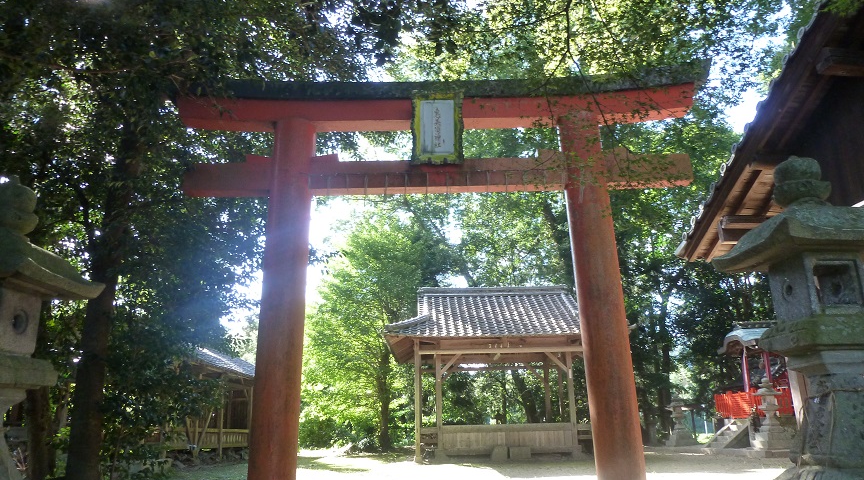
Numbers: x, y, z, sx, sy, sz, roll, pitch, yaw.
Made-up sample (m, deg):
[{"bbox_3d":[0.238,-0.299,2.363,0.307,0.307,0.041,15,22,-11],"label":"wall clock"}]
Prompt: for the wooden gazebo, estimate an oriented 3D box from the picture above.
[{"bbox_3d":[2.170,4.091,19.228,6.825,5.320,6.840,-1,-17,0],"label":"wooden gazebo"}]

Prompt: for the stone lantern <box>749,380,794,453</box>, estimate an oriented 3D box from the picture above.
[{"bbox_3d":[9.325,4.830,16.456,0.780,2.001,0.780,-1,-17,0],"label":"stone lantern"}]

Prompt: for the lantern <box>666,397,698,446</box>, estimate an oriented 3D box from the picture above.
[{"bbox_3d":[9.885,7.224,23.877,0.820,1.830,0.820,-1,-17,0],"label":"lantern"}]

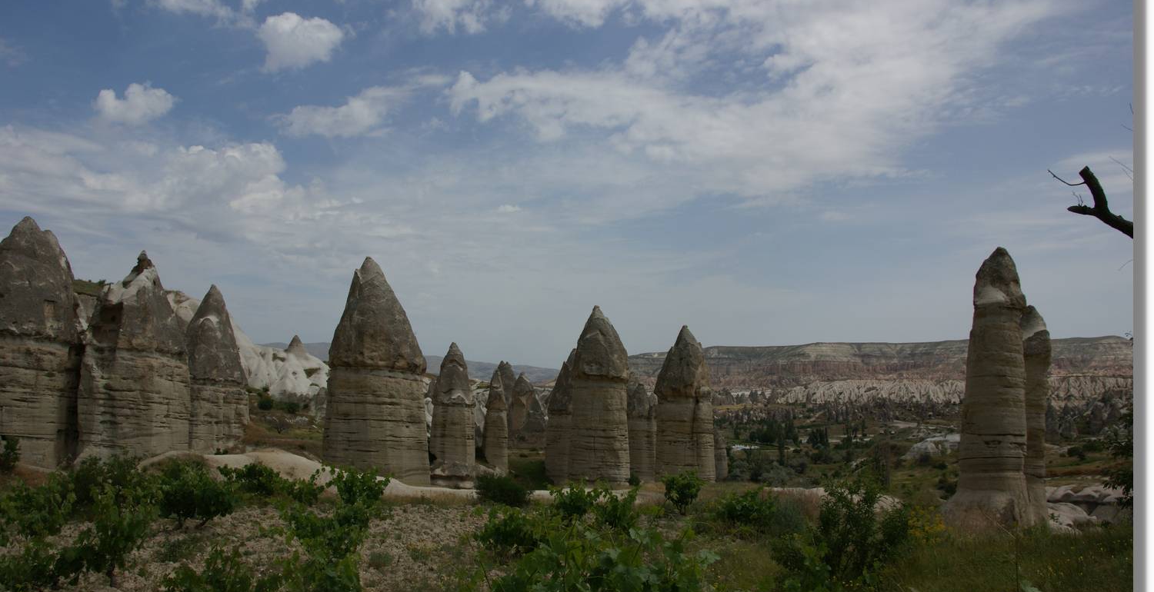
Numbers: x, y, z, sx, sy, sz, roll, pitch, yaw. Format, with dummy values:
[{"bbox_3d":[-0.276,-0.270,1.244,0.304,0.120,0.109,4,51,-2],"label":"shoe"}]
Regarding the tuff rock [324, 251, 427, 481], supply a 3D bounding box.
[{"bbox_3d":[-10.433,3.915,45.000,5.390,11.837,5.121,1,-6,-13],"label":"tuff rock"}]

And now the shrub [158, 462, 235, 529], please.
[{"bbox_3d":[-5.270,2.763,12.000,0.985,0.898,0.886,3,-7,-23],"label":"shrub"}]

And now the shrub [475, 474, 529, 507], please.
[{"bbox_3d":[-1.262,3.264,14.500,0.903,0.557,0.813,1,-6,-5],"label":"shrub"}]

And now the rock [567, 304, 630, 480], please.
[{"bbox_3d":[1.450,6.769,58.000,4.169,11.966,3.960,0,-6,1],"label":"rock"}]

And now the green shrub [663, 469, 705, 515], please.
[{"bbox_3d":[1.682,3.135,13.800,0.671,0.670,0.637,-1,-6,7],"label":"green shrub"}]

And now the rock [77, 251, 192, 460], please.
[{"bbox_3d":[-24.046,3.355,47.000,5.537,11.394,5.260,3,-7,-27],"label":"rock"}]

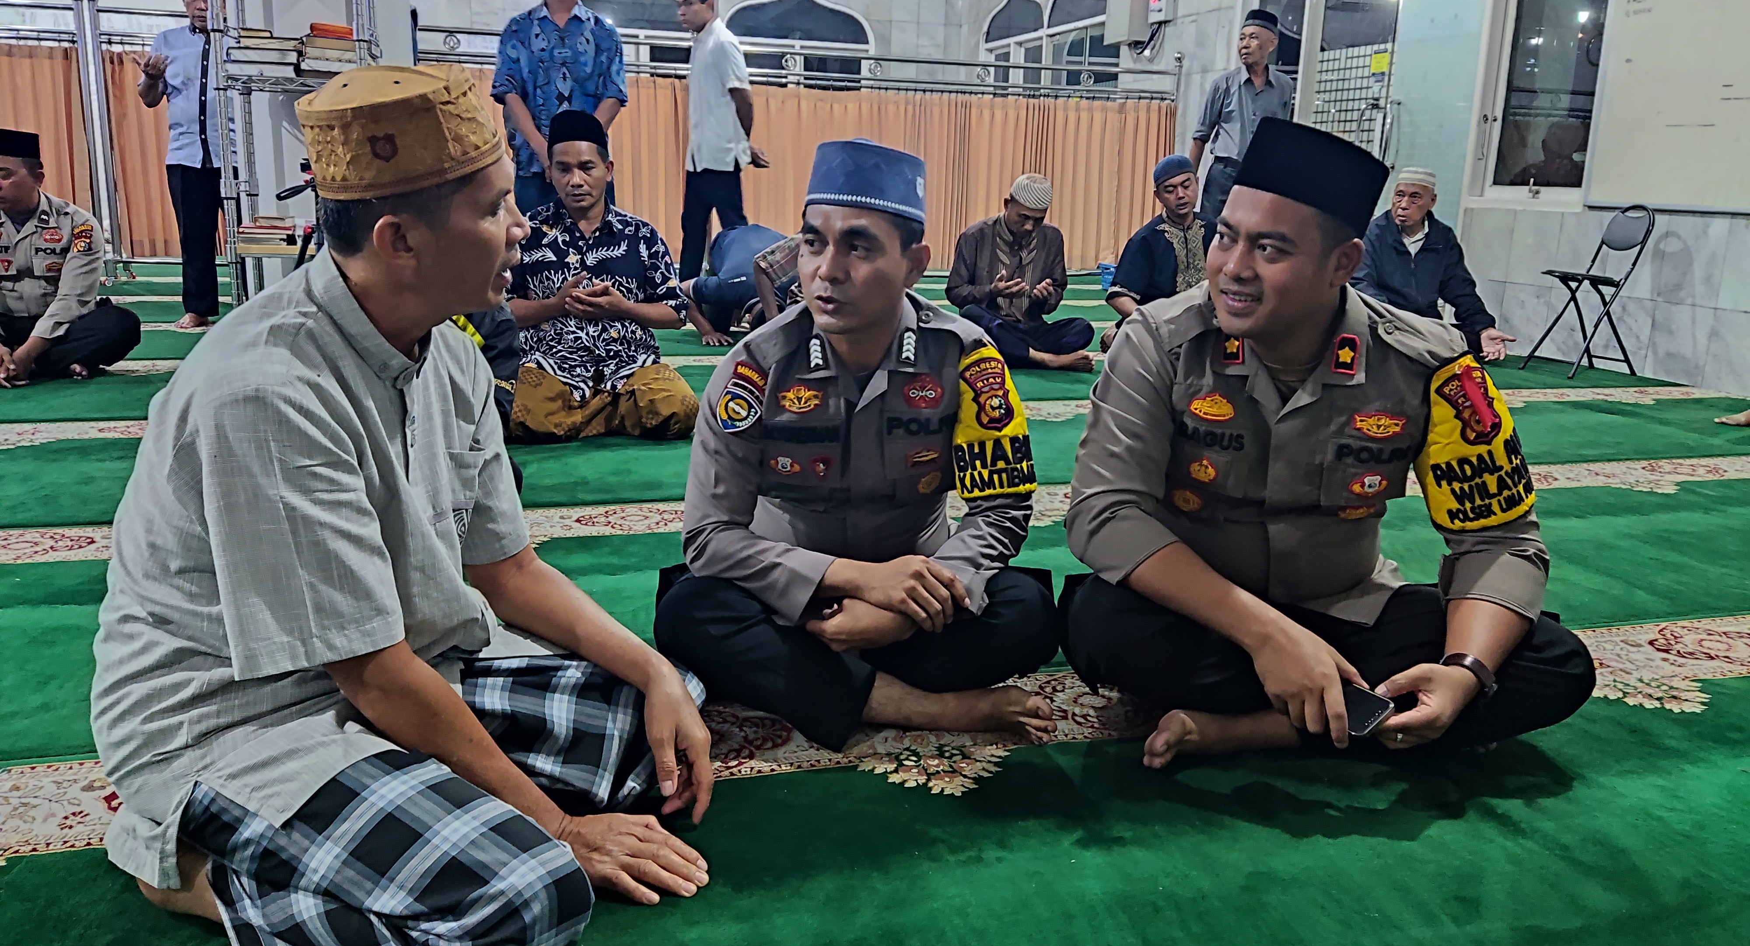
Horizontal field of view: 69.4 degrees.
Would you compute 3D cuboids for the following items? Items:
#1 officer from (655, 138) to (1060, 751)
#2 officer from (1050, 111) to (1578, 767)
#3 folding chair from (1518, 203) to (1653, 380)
[{"bbox_3d":[-0.027,-0.090,1.981,0.610,0.820,0.650,1,13,-4],"label":"officer"},{"bbox_3d":[0.683,-0.089,1.966,0.740,0.865,0.660,4,13,11],"label":"officer"},{"bbox_3d":[3.338,-0.854,5.903,0.410,0.780,0.310,-2,14,-16],"label":"folding chair"}]

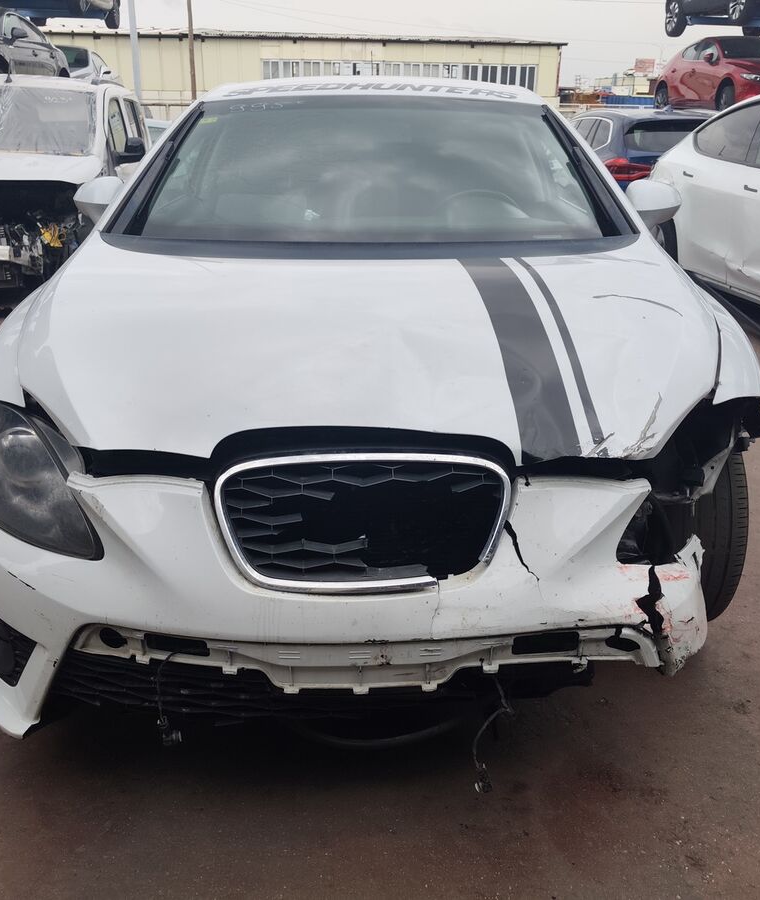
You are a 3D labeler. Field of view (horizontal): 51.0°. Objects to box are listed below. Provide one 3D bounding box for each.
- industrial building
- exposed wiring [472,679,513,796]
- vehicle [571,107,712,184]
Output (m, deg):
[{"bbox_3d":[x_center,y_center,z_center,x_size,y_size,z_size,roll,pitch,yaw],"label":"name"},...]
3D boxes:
[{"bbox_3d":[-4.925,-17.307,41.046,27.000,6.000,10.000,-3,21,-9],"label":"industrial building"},{"bbox_3d":[0.205,0.508,1.410,0.075,0.265,0.060,0,21,0],"label":"exposed wiring"},{"bbox_3d":[3.457,-3.865,11.361,1.890,1.670,4.680,1,21,1],"label":"vehicle"}]

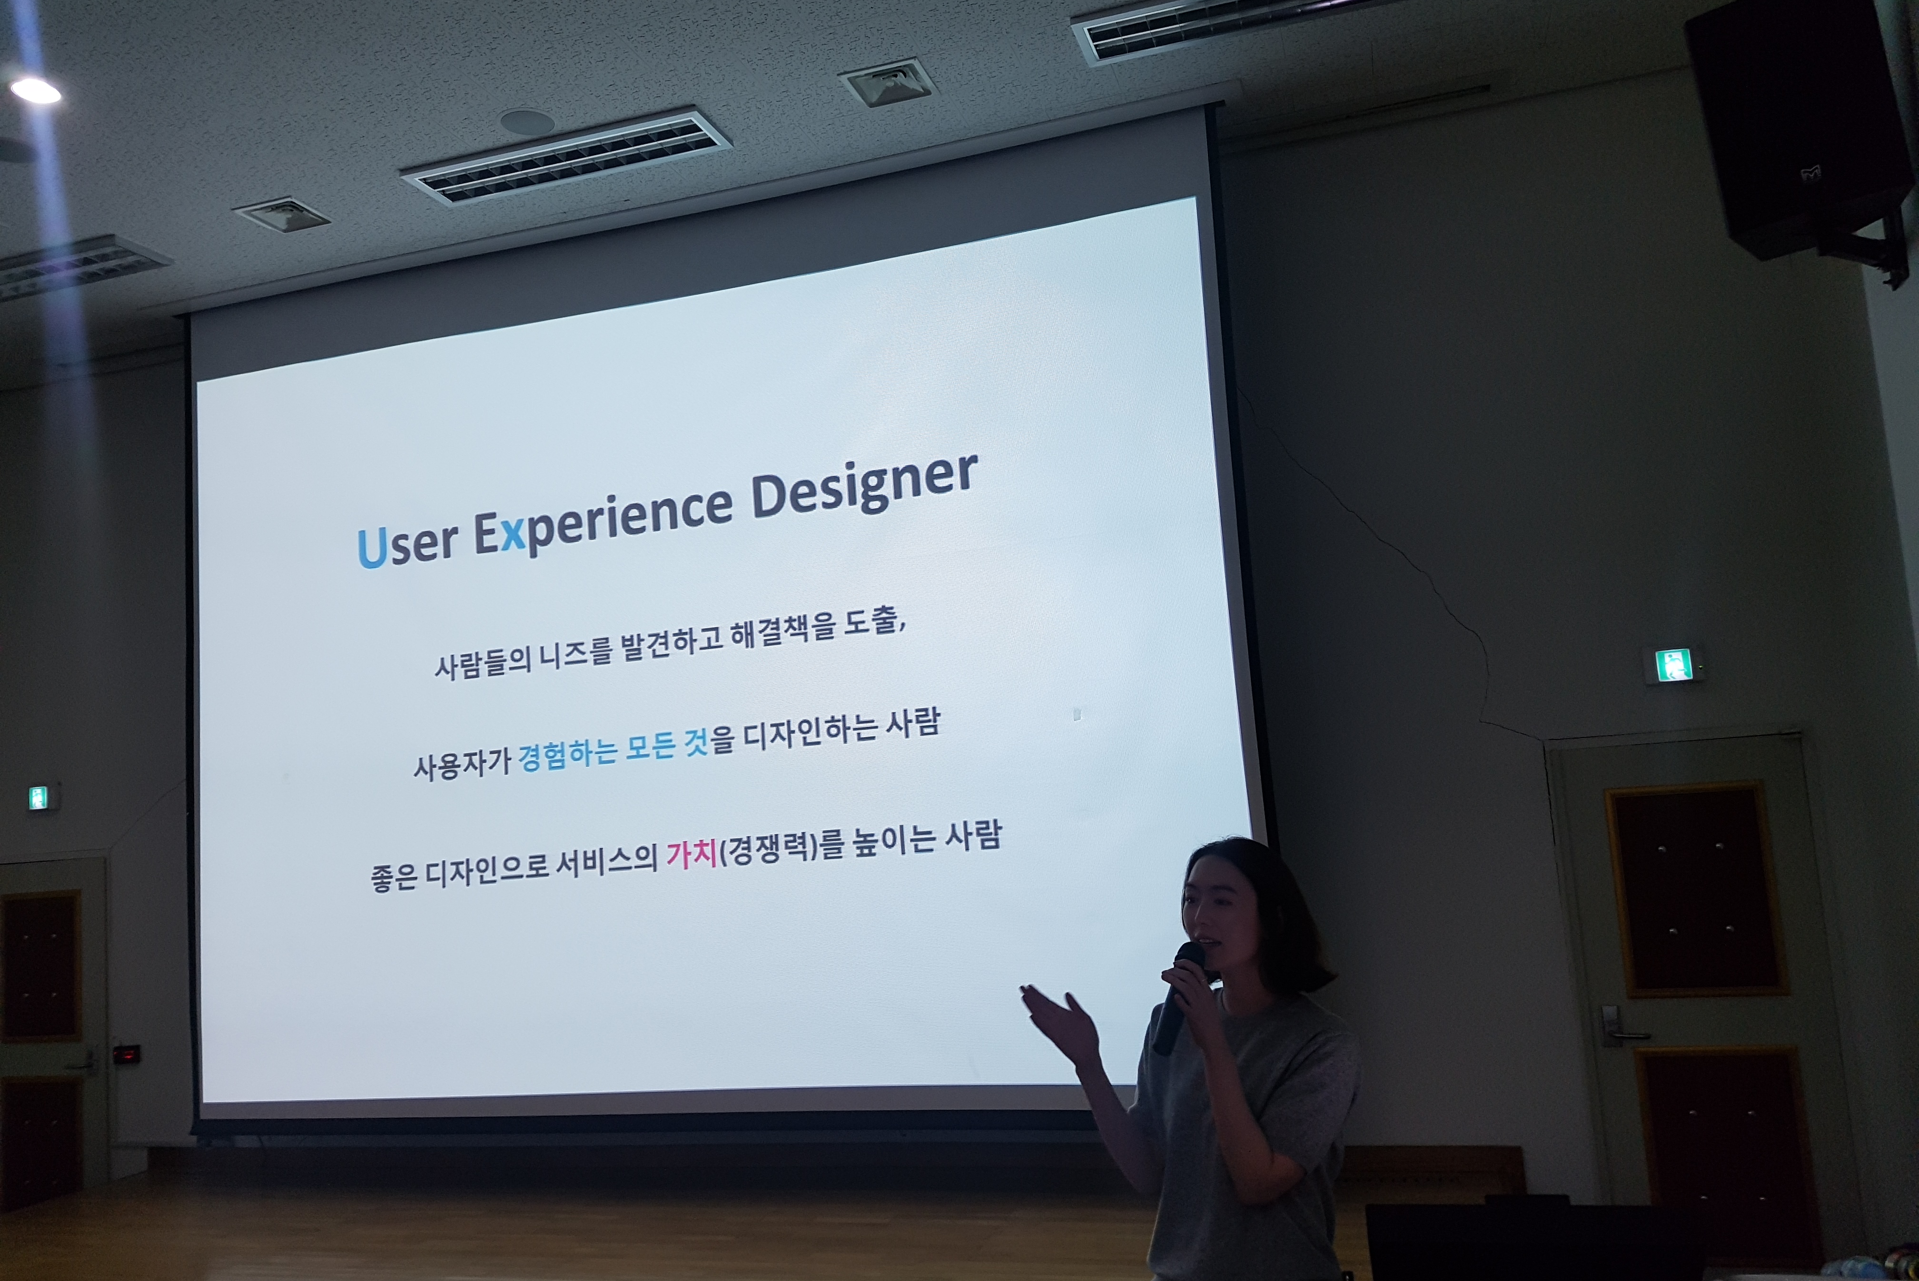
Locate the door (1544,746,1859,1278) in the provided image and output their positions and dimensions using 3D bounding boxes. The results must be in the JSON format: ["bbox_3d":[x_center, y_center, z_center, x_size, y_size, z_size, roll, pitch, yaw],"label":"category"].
[{"bbox_3d":[2.720,1.377,5.236,0.873,2.080,0.080,-6,-7,16],"label":"door"}]

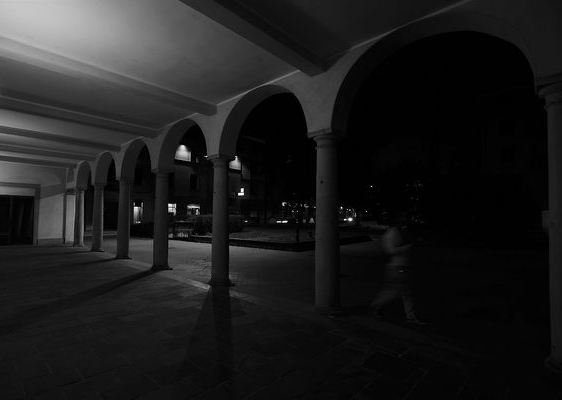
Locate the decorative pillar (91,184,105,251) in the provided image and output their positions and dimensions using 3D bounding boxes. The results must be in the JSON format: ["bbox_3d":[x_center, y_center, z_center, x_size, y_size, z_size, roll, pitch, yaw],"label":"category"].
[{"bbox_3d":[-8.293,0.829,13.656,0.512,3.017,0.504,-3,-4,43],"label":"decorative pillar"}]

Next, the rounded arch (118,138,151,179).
[{"bbox_3d":[-4.884,-1.479,10.612,2.577,1.266,0.492,-3,-4,43],"label":"rounded arch"}]

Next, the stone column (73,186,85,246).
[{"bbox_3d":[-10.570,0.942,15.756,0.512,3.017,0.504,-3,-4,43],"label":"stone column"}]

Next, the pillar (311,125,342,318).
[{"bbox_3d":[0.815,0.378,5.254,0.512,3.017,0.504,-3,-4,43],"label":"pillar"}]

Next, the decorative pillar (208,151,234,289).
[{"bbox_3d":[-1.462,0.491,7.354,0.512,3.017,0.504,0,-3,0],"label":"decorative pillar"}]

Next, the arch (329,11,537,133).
[{"bbox_3d":[1.947,-1.817,4.311,2.577,1.266,0.492,-3,-4,43],"label":"arch"}]

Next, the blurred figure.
[{"bbox_3d":[1.799,1.005,4.640,0.780,1.699,0.550,-2,-4,34],"label":"blurred figure"}]

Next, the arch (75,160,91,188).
[{"bbox_3d":[-9.439,-1.253,14.813,2.577,1.266,0.492,-3,-4,43],"label":"arch"}]

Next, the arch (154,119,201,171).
[{"bbox_3d":[-2.607,-1.592,8.512,2.577,1.266,0.492,-3,-4,43],"label":"arch"}]

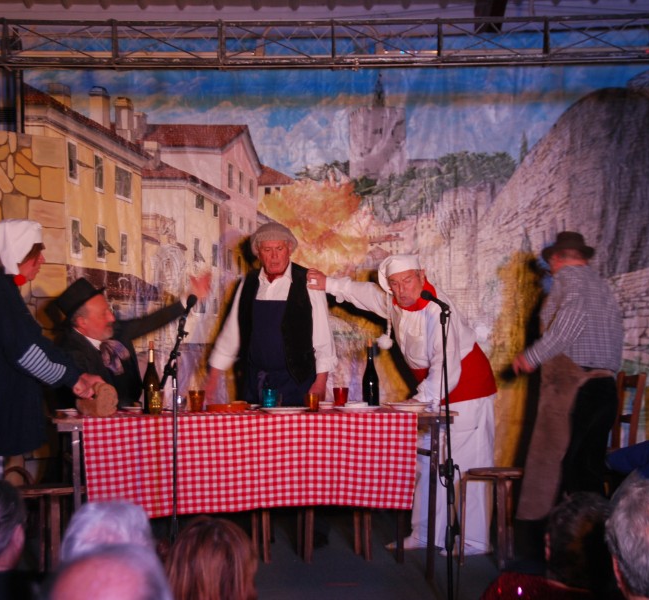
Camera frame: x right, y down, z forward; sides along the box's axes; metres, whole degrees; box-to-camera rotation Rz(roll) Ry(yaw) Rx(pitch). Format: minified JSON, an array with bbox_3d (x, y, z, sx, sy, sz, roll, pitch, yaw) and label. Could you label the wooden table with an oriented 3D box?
[{"bbox_3d":[-0.351,0.902,8.604,1.800,0.760,0.720,0,-1,-13],"label":"wooden table"}]

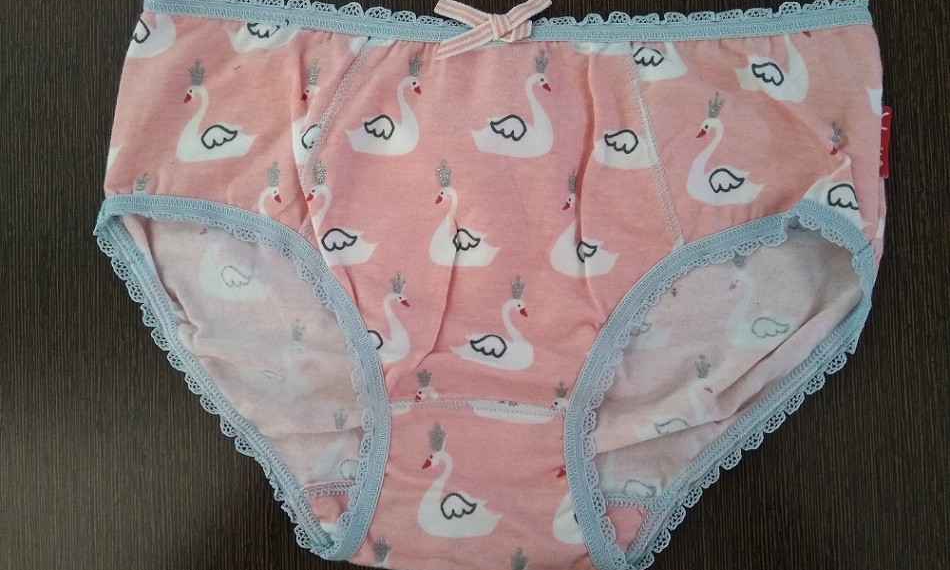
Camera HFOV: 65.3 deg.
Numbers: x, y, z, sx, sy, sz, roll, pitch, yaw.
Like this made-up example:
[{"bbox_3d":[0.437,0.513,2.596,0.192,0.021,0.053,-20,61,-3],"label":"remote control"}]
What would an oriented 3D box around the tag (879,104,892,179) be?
[{"bbox_3d":[0.169,-0.059,0.306,0.009,0.003,0.029,-2,88,0],"label":"tag"}]

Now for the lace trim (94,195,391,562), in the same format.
[{"bbox_3d":[-0.082,0.024,0.301,0.074,0.010,0.177,-36,89,-1],"label":"lace trim"}]

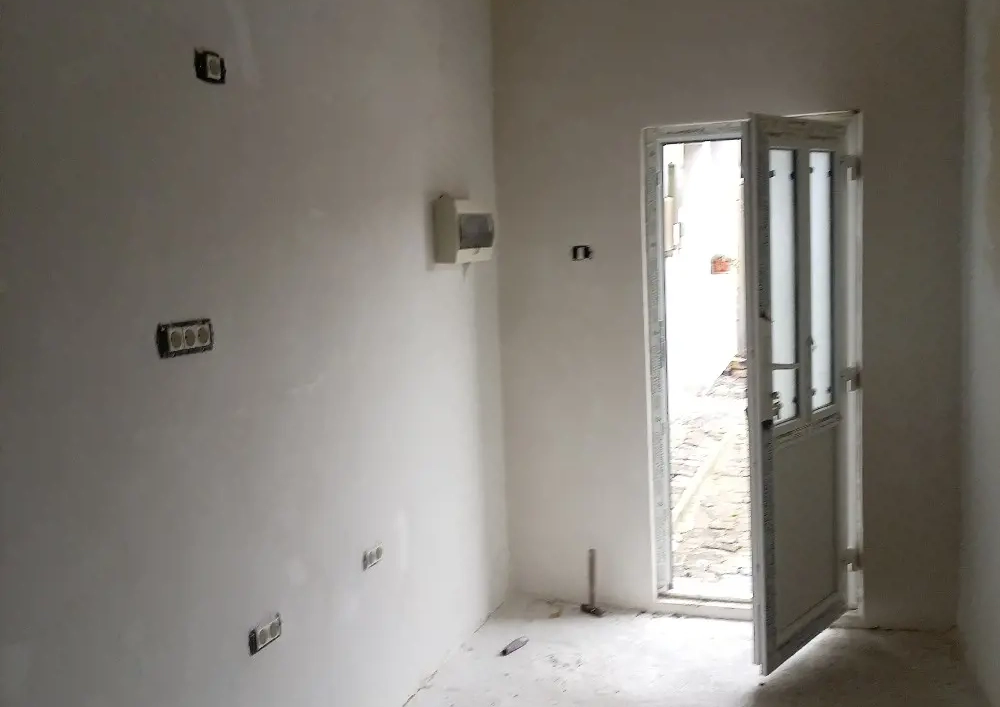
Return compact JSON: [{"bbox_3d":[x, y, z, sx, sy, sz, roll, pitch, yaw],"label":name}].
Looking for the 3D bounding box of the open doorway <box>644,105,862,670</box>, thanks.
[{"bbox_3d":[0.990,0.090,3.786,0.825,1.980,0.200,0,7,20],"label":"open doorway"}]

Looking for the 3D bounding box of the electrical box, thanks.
[{"bbox_3d":[-0.133,-0.455,3.610,0.099,0.224,0.338,0,7,20],"label":"electrical box"}]

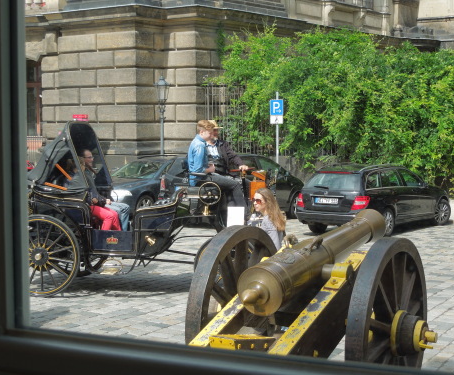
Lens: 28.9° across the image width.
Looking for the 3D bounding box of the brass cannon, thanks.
[{"bbox_3d":[0.463,1.016,6.391,1.920,1.480,3.570,2,4,30],"label":"brass cannon"}]

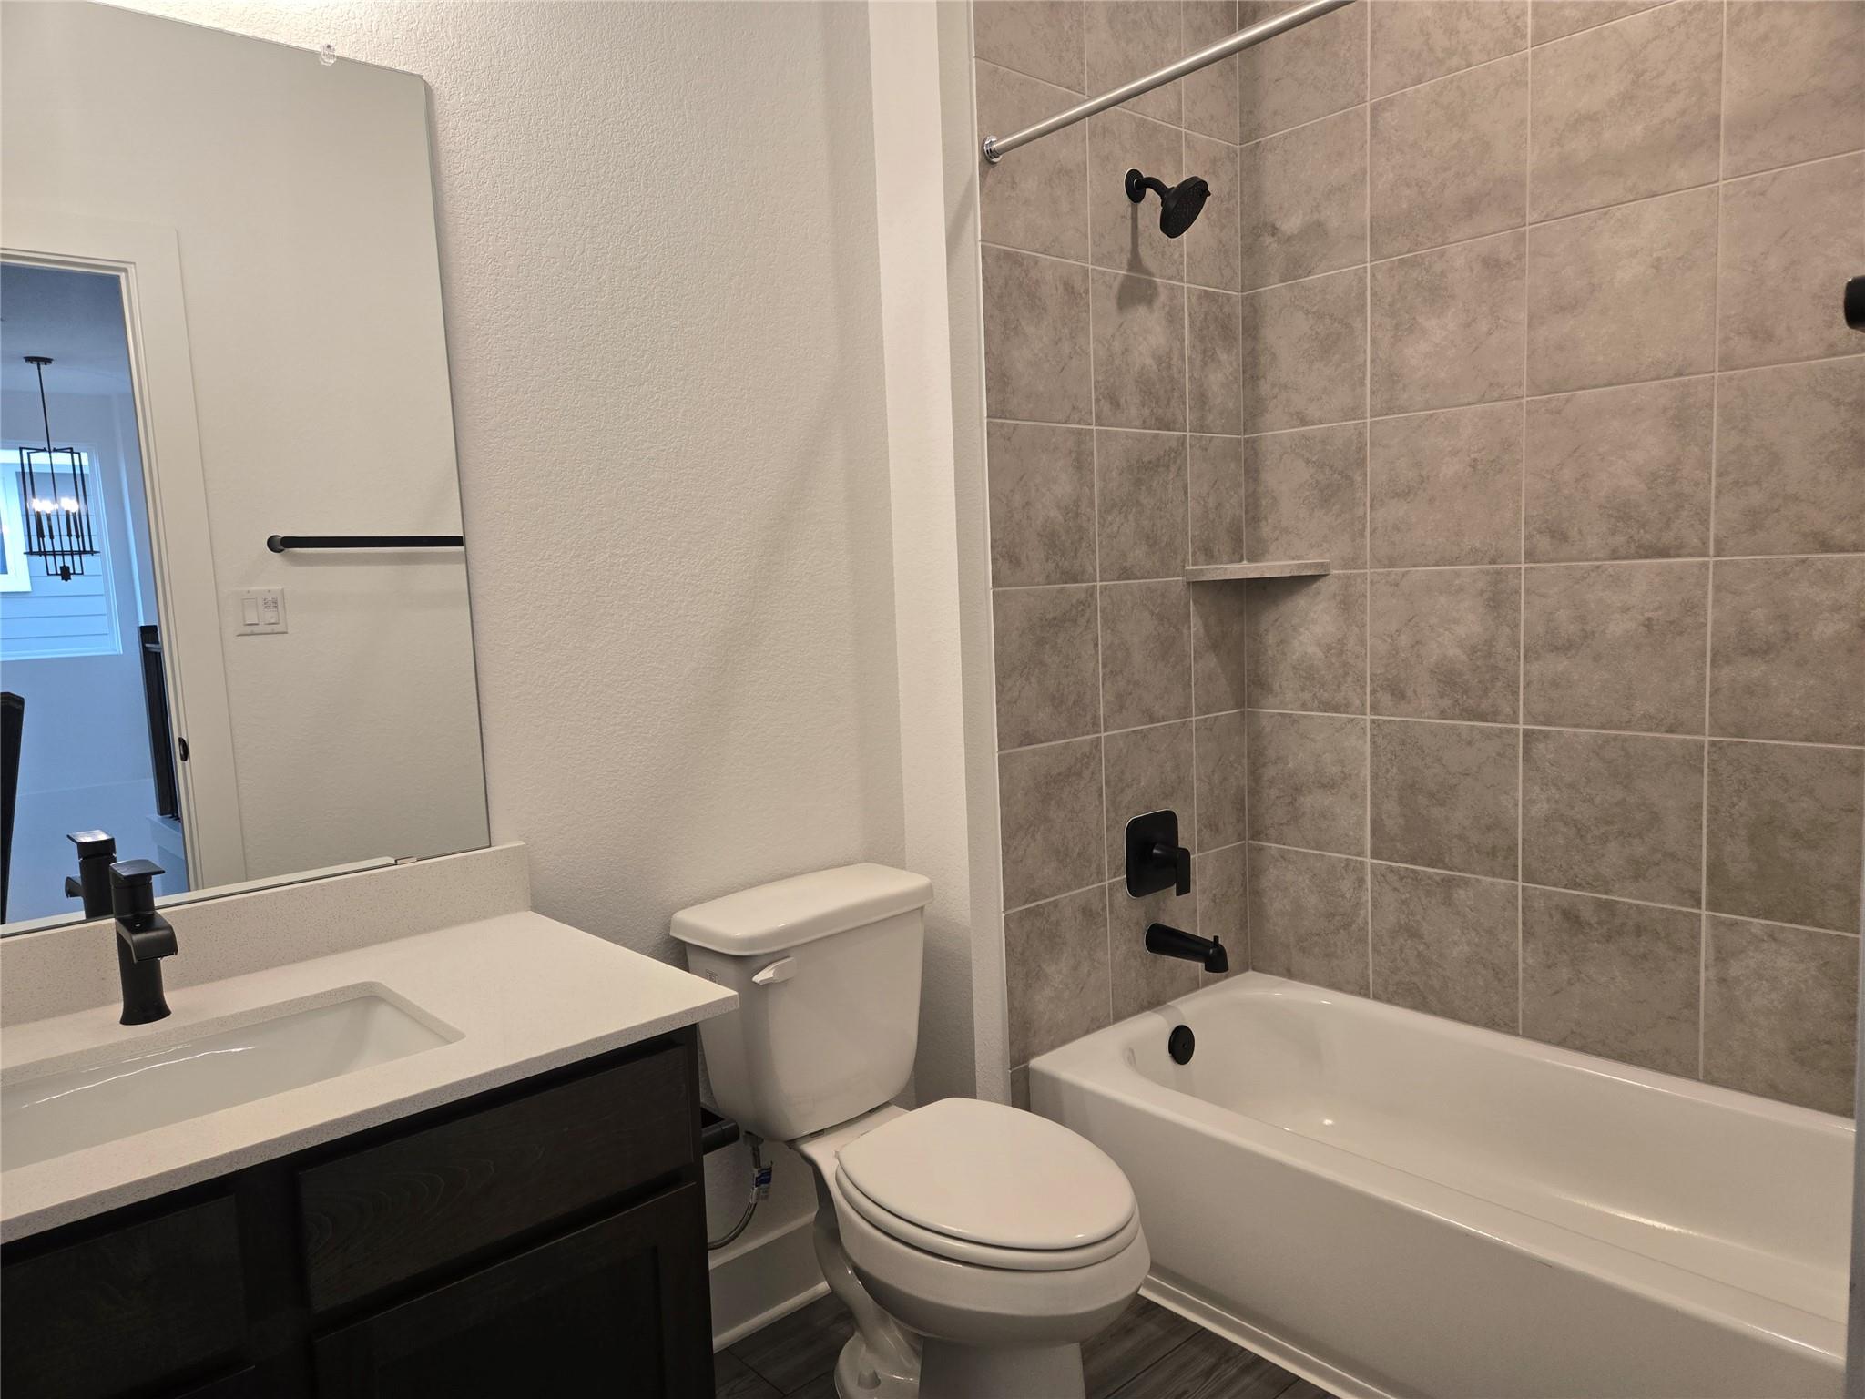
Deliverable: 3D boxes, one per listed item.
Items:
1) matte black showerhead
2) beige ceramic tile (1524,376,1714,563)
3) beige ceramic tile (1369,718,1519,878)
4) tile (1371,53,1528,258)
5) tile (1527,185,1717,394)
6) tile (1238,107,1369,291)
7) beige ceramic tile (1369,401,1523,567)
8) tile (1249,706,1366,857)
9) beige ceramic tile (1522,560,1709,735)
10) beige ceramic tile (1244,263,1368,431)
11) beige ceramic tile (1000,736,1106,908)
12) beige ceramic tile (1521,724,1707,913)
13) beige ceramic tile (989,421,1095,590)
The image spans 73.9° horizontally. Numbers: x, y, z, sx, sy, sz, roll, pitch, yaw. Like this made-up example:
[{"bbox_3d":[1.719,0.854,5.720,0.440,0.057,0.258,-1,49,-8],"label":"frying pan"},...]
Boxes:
[{"bbox_3d":[0.466,-0.980,2.425,0.114,0.155,0.172,-8,8,-41],"label":"matte black showerhead"},{"bbox_3d":[1.234,-0.403,2.238,0.010,0.307,0.312,-8,8,-41],"label":"beige ceramic tile"},{"bbox_3d":[1.034,0.198,2.506,0.010,0.305,0.312,-8,8,-41],"label":"beige ceramic tile"},{"bbox_3d":[0.997,-1.039,2.409,0.010,0.307,0.312,-8,8,-41],"label":"tile"},{"bbox_3d":[1.201,-0.701,2.167,0.010,0.304,0.309,-8,8,-41],"label":"tile"},{"bbox_3d":[0.776,-1.038,2.599,0.010,0.304,0.301,-8,8,-41],"label":"tile"},{"bbox_3d":[1.006,-0.412,2.433,0.010,0.304,0.311,-8,8,-41],"label":"beige ceramic tile"},{"bbox_3d":[0.826,0.182,2.728,0.010,0.304,0.301,-8,8,-41],"label":"tile"},{"bbox_3d":[1.228,-0.091,2.237,0.010,0.305,0.310,-8,8,-41],"label":"beige ceramic tile"},{"bbox_3d":[0.792,-0.736,2.640,0.010,0.305,0.301,-8,8,-41],"label":"beige ceramic tile"},{"bbox_3d":[0.236,0.239,2.418,0.292,0.304,0.010,-8,8,-41],"label":"beige ceramic tile"},{"bbox_3d":[1.259,0.217,2.304,0.010,0.307,0.312,-8,8,-41],"label":"beige ceramic tile"},{"bbox_3d":[0.211,-0.371,2.354,0.292,0.304,0.010,-8,8,-41],"label":"beige ceramic tile"}]

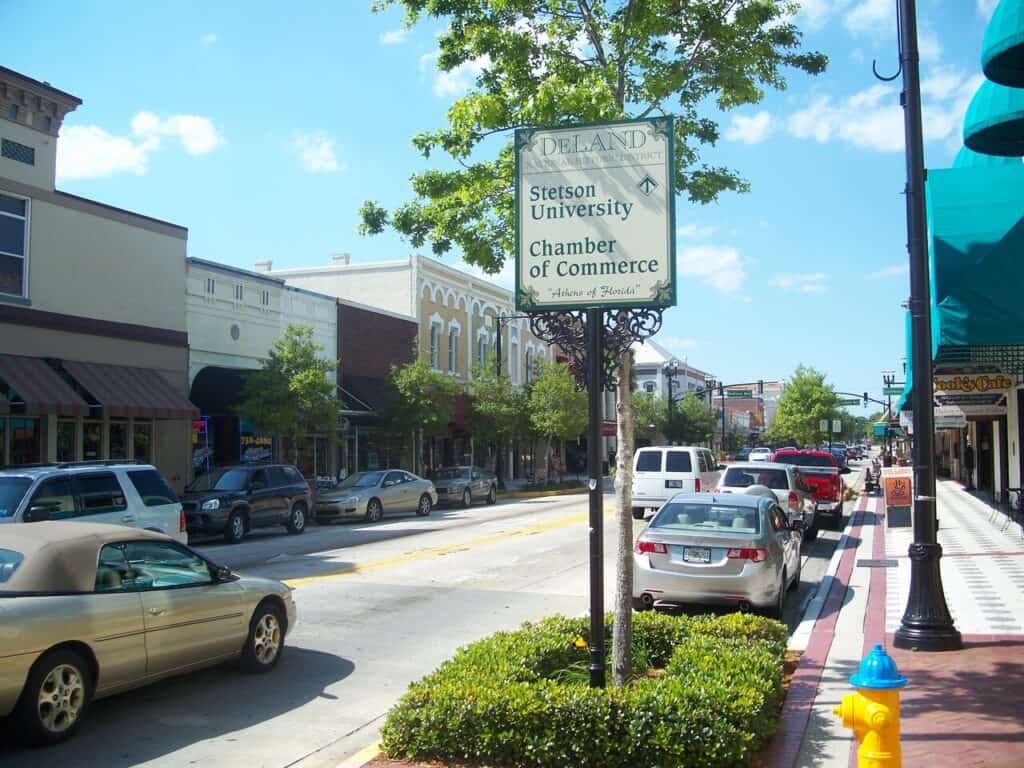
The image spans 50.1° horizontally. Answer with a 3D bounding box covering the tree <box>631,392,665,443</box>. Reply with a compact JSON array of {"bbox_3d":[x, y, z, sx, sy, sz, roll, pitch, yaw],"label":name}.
[{"bbox_3d":[8.770,3.133,71.145,2.900,5.415,2.900,-1,-3,19],"label":"tree"}]

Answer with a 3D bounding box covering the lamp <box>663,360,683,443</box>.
[{"bbox_3d":[12.737,2.387,86.774,1.350,8.522,1.350,-1,-3,19],"label":"lamp"}]

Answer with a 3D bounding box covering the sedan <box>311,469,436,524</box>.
[{"bbox_3d":[-4.059,3.270,32.896,1.820,1.420,4.870,-2,-3,23],"label":"sedan"}]

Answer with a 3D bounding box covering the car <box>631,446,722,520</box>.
[{"bbox_3d":[4.926,2.881,31.618,1.970,1.930,4.850,-1,-3,19],"label":"car"}]

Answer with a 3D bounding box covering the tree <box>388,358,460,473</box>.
[{"bbox_3d":[-3.188,1.654,39.338,2.700,5.127,2.700,0,-3,0],"label":"tree"}]

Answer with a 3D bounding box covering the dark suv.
[{"bbox_3d":[-6.447,2.756,25.675,1.830,1.700,4.500,-1,-3,20],"label":"dark suv"}]

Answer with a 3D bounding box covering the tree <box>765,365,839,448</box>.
[{"bbox_3d":[10.141,1.648,38.176,2.650,4.667,2.650,-1,-3,19],"label":"tree"}]

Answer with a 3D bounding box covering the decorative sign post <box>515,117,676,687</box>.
[{"bbox_3d":[0.635,0.210,7.986,1.218,4.282,0.140,-1,-3,19],"label":"decorative sign post"}]

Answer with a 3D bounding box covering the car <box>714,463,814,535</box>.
[{"bbox_3d":[5.653,2.570,24.169,1.810,1.700,4.550,-1,-3,19],"label":"car"}]

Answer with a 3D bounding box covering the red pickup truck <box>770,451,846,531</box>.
[{"bbox_3d":[8.318,2.858,31.086,2.000,1.870,5.650,-1,-3,18],"label":"red pickup truck"}]

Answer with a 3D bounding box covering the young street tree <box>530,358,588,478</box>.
[{"bbox_3d":[2.070,1.850,50.457,2.800,5.852,2.800,0,-3,0],"label":"young street tree"}]

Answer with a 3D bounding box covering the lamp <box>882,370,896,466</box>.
[{"bbox_3d":[34.464,3.025,99.774,1.300,8.529,1.300,-1,-3,19],"label":"lamp"}]

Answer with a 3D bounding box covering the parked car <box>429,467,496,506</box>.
[{"bbox_3d":[-1.987,3.588,39.367,1.800,1.450,4.650,-2,-3,19],"label":"parked car"}]

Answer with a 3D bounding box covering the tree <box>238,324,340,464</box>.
[{"bbox_3d":[-6.493,1.013,31.854,2.950,5.514,2.950,-1,-3,19],"label":"tree"}]

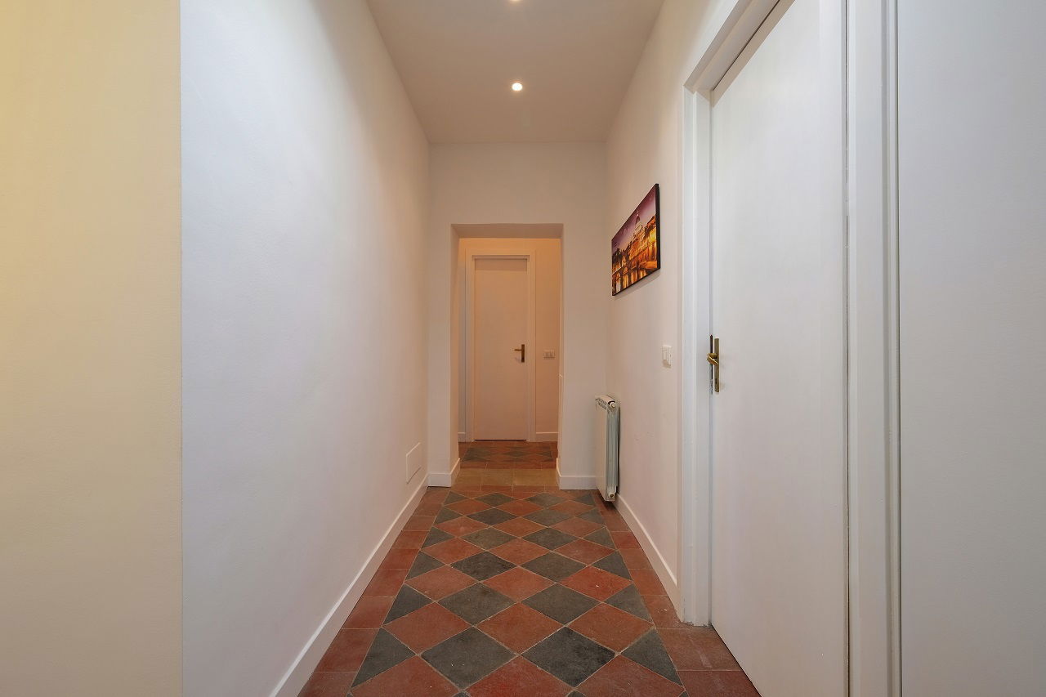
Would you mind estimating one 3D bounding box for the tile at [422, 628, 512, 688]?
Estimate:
[{"bbox_3d":[-0.194,1.095,1.655,0.243,0.015,0.243,0,0,45],"label":"tile"}]

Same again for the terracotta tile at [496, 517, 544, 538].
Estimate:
[{"bbox_3d":[-0.018,1.107,2.874,0.248,0.015,0.248,0,0,45],"label":"terracotta tile"}]

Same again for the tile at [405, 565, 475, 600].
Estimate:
[{"bbox_3d":[-0.376,1.106,2.185,0.248,0.013,0.248,0,-1,45],"label":"tile"}]

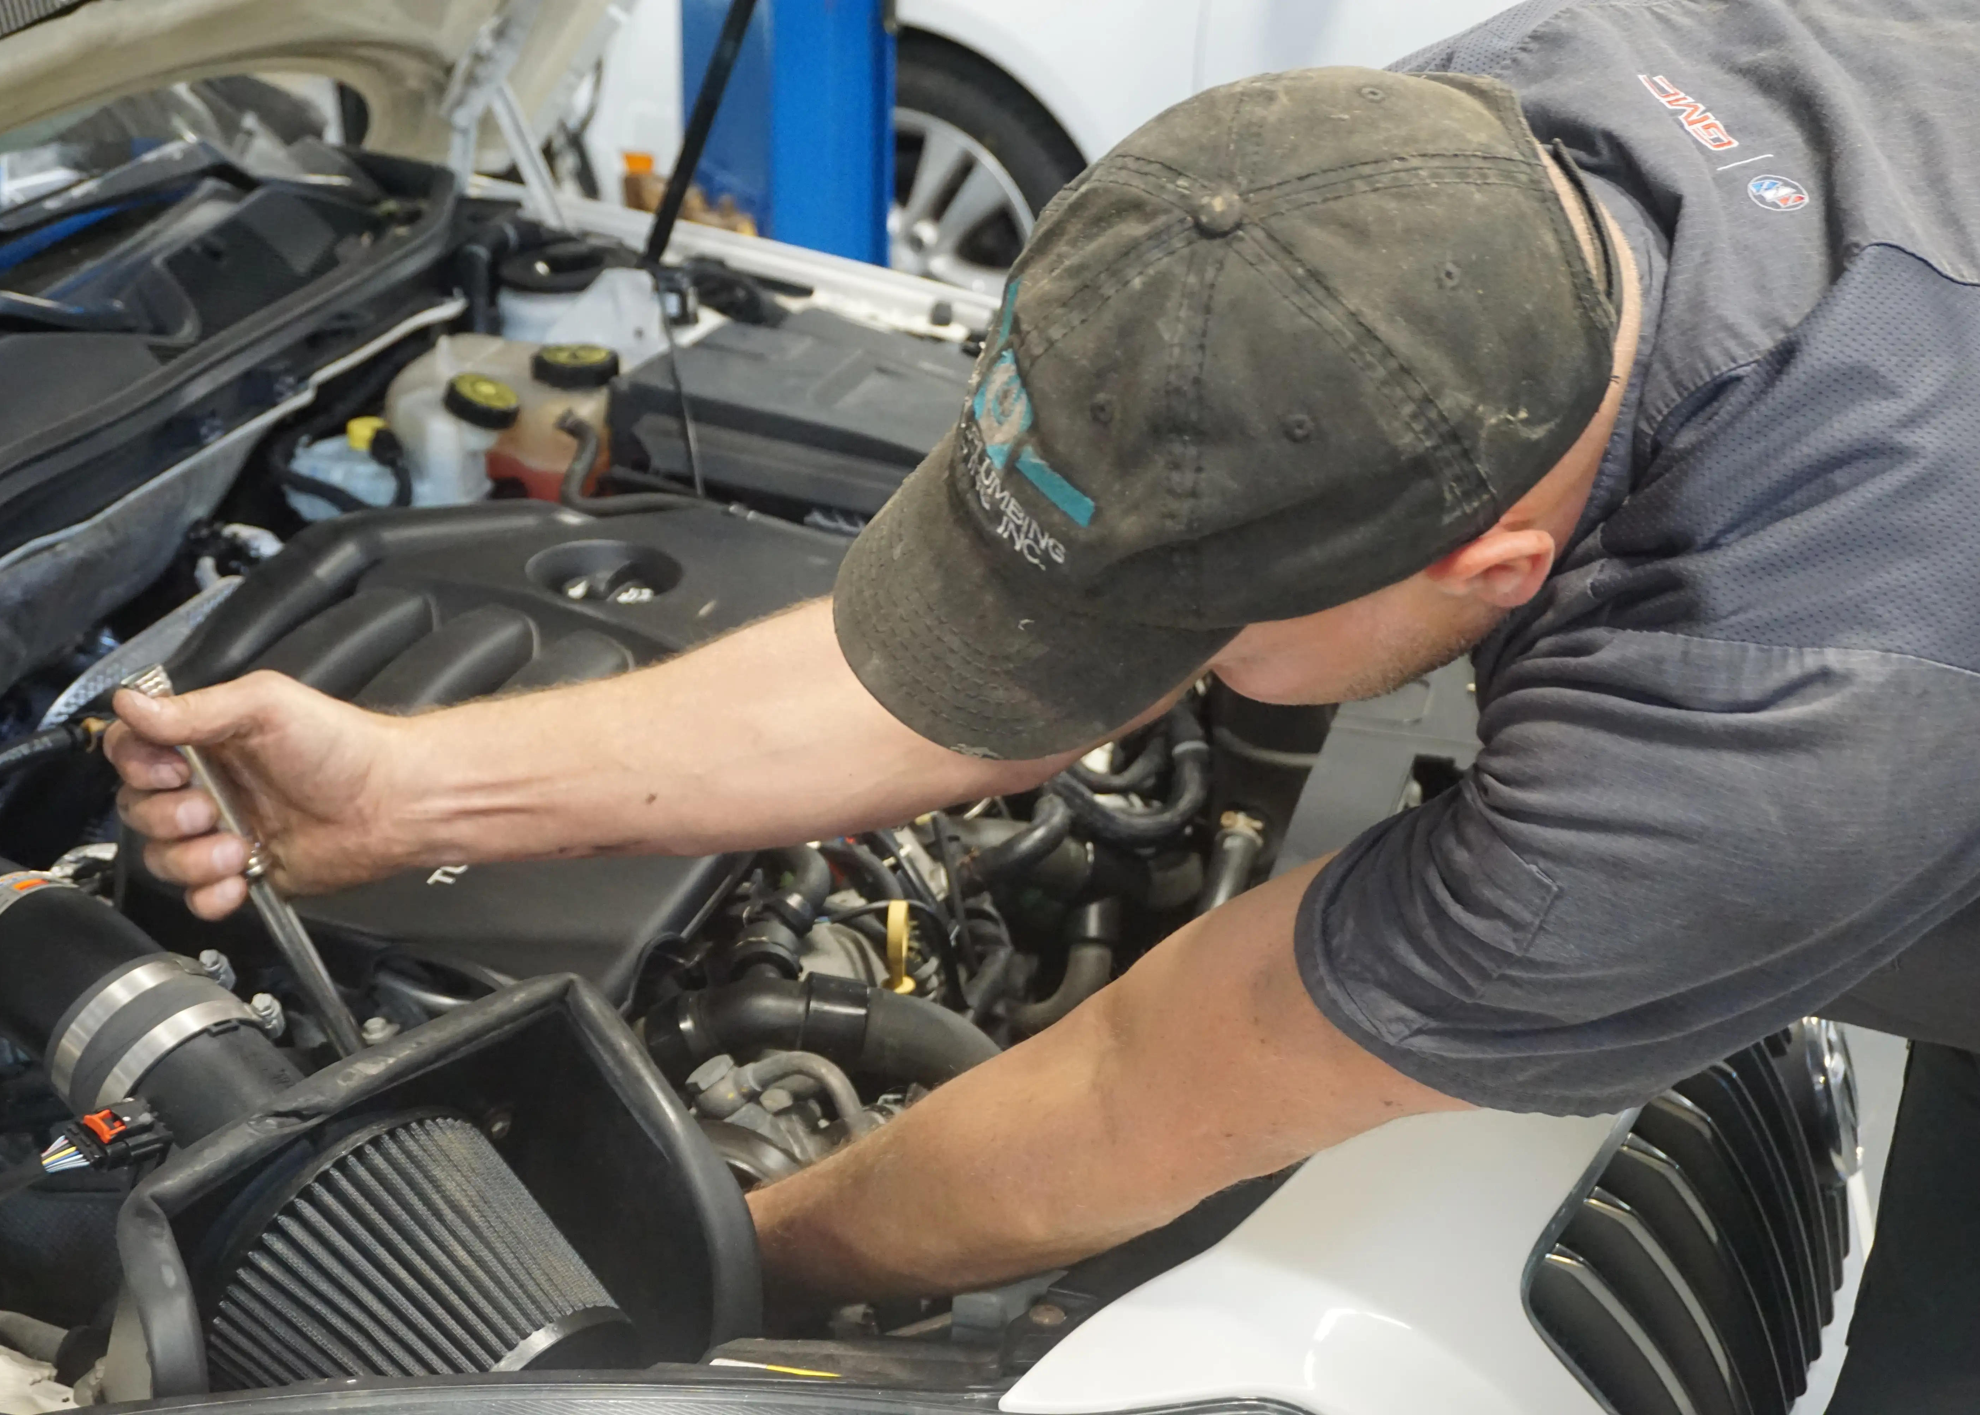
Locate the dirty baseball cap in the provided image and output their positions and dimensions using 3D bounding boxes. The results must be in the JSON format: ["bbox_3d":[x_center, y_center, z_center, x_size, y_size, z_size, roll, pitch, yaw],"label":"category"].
[{"bbox_3d":[0.055,-0.100,0.888,0.272,0.163,0.172,-23,65,11],"label":"dirty baseball cap"}]

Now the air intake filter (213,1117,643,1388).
[{"bbox_3d":[-0.234,0.268,1.182,0.140,0.162,0.162,34,37,25],"label":"air intake filter"}]

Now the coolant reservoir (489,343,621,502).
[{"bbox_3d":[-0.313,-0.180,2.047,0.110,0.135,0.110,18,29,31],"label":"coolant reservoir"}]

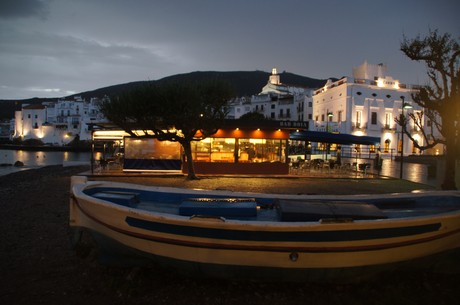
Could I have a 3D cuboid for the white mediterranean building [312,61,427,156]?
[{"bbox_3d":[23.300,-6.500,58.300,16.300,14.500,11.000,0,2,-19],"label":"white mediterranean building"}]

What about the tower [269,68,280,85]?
[{"bbox_3d":[21.600,-36.200,165.000,5.500,8.000,5.500,1,1,11],"label":"tower"}]

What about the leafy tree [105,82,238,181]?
[{"bbox_3d":[-2.900,-1.020,15.900,5.800,4.500,5.200,0,1,0],"label":"leafy tree"}]

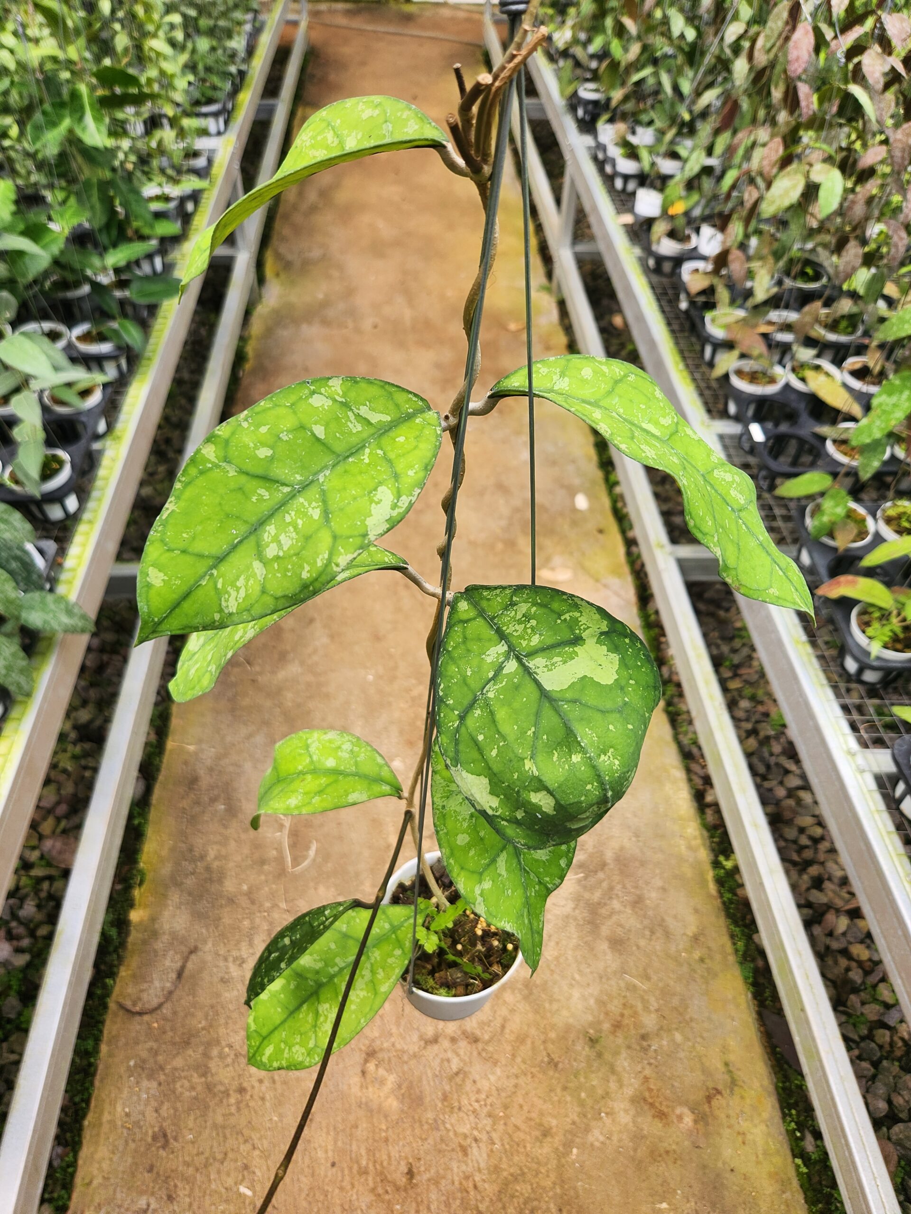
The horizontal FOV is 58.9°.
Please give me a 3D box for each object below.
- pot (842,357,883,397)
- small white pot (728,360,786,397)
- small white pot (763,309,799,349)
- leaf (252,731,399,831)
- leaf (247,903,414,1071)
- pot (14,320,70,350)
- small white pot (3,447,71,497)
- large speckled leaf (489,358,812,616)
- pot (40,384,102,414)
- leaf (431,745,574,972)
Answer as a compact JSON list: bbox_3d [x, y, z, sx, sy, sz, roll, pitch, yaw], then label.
[{"bbox_3d":[0.729,-0.380,1.448,0.100,0.076,0.100,2,48,-2],"label":"pot"},{"bbox_3d":[0.526,-0.382,1.438,0.100,0.076,0.100,2,48,-2],"label":"small white pot"},{"bbox_3d":[0.643,-0.525,1.617,0.100,0.088,0.100,1,48,-1],"label":"small white pot"},{"bbox_3d":[-0.065,0.087,0.411,0.078,0.025,0.054,-8,63,6],"label":"leaf"},{"bbox_3d":[-0.074,0.226,0.478,0.130,0.025,0.068,-40,63,-14],"label":"leaf"},{"bbox_3d":[-0.779,-0.484,1.553,0.100,0.088,0.100,-2,48,-3],"label":"pot"},{"bbox_3d":[-0.602,-0.173,1.183,0.100,0.076,0.100,-1,48,-4],"label":"small white pot"},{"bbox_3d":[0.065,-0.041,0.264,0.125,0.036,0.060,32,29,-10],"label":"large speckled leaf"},{"bbox_3d":[-0.658,-0.336,1.422,0.100,0.088,0.100,-2,48,-3],"label":"pot"},{"bbox_3d":[0.022,0.107,0.365,0.070,0.137,0.025,-23,20,-14],"label":"leaf"}]

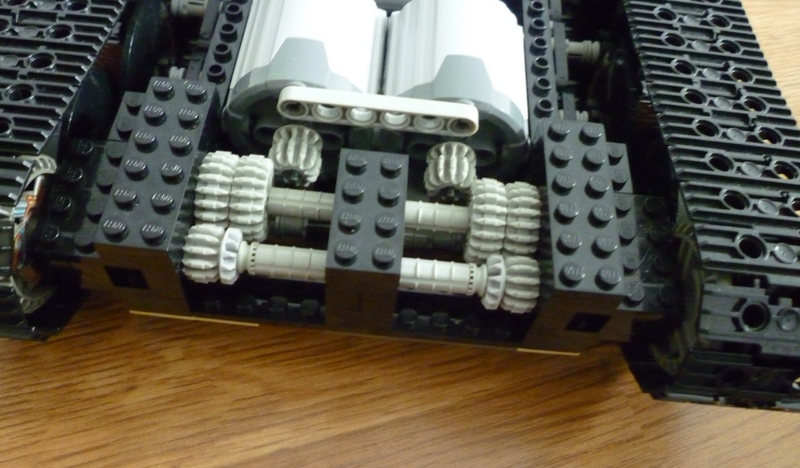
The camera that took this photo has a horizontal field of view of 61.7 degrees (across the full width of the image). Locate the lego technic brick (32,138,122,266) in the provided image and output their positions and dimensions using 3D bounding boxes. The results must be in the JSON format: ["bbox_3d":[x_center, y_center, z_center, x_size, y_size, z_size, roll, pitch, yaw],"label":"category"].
[{"bbox_3d":[-0.071,-0.008,0.152,0.016,0.005,0.032,5,58,-2],"label":"lego technic brick"}]

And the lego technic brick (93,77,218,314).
[{"bbox_3d":[-0.055,-0.010,0.162,0.016,0.032,0.048,6,58,-2],"label":"lego technic brick"}]

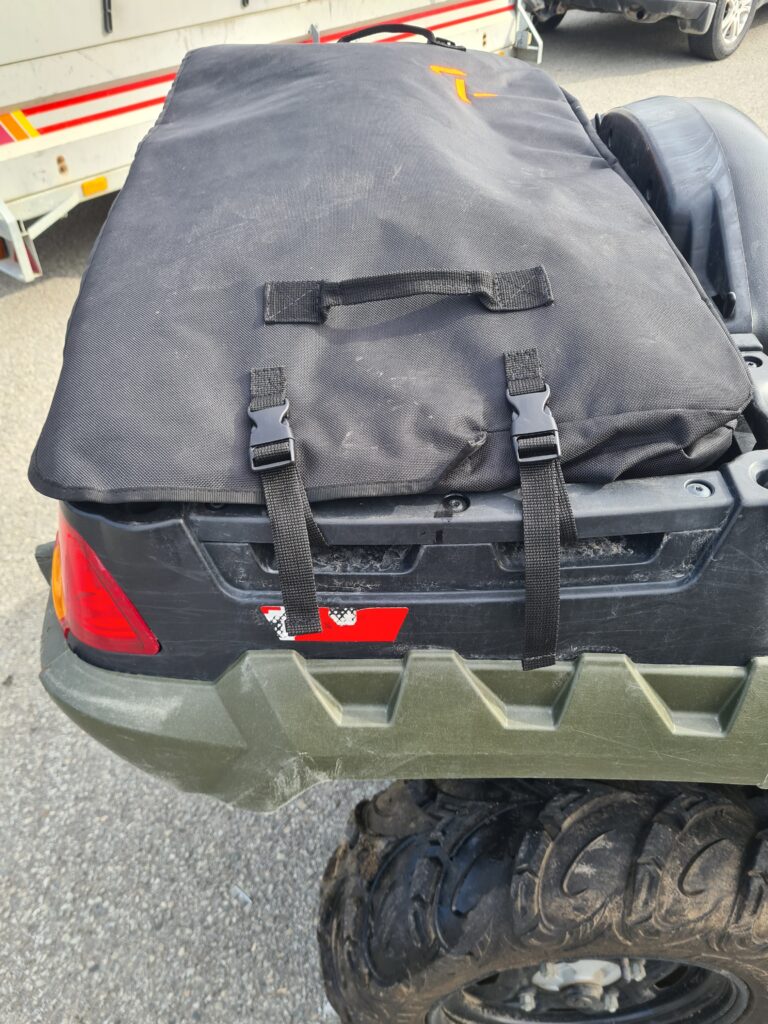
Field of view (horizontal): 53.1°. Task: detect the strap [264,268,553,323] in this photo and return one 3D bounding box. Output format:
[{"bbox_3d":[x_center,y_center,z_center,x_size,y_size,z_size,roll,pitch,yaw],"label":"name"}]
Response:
[{"bbox_3d":[0.019,-0.166,0.588,0.219,0.026,0.042,-3,65,2],"label":"strap"}]

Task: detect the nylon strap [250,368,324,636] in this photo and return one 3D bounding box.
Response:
[{"bbox_3d":[-0.069,-0.007,0.544,0.038,0.033,0.195,-8,88,2],"label":"nylon strap"}]

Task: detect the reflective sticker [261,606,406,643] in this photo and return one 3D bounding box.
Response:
[{"bbox_3d":[-0.035,0.081,0.552,0.106,0.028,0.002,0,19,3],"label":"reflective sticker"}]

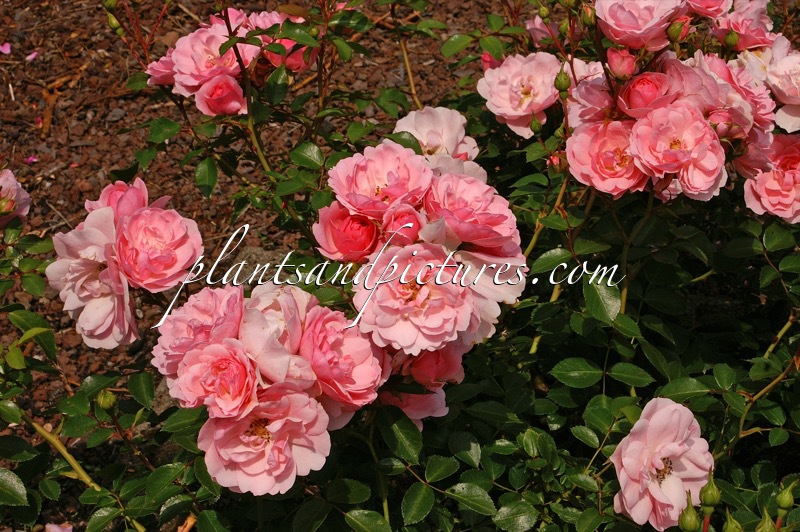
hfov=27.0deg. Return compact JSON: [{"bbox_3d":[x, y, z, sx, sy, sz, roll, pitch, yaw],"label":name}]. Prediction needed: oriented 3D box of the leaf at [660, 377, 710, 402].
[{"bbox_3d":[0.199,0.086,1.160,0.035,0.007,0.019,-7,53,-2],"label":"leaf"}]

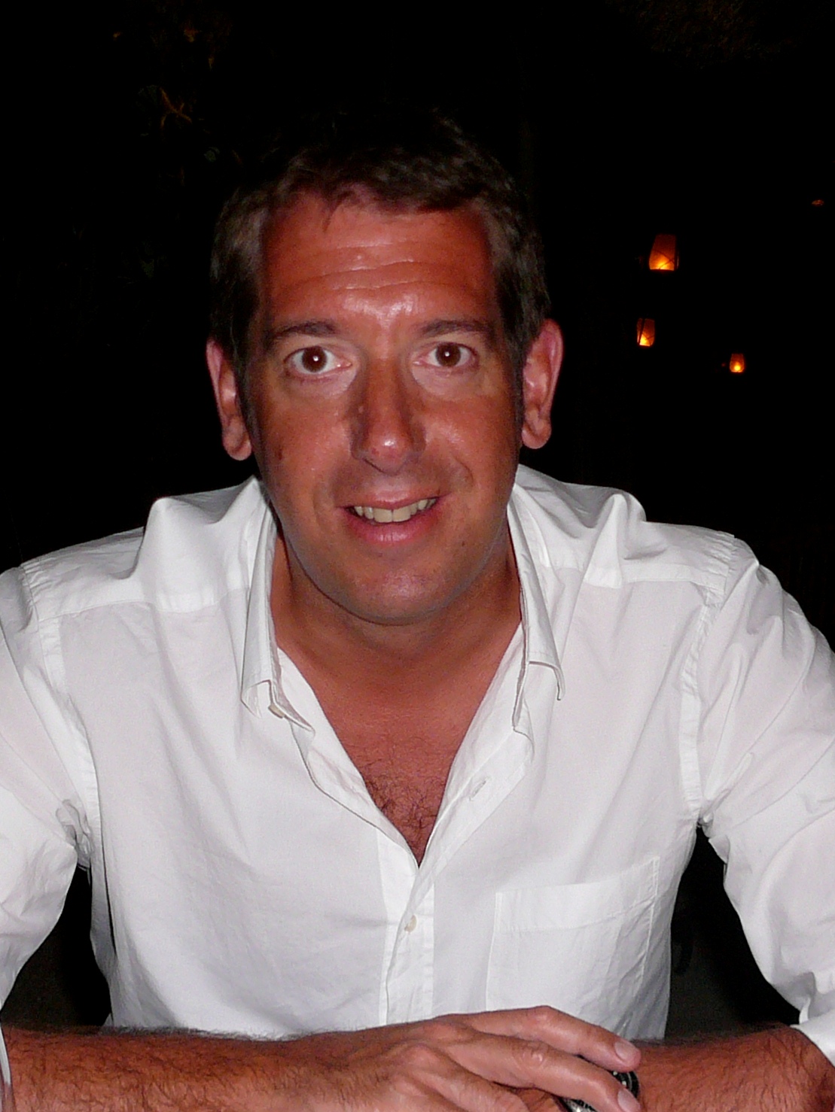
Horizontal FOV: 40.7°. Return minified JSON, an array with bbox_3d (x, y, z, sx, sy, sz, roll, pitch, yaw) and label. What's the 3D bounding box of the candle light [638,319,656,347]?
[{"bbox_3d":[0.996,-0.973,4.900,0.083,0.125,0.083,0,8,0],"label":"candle light"}]

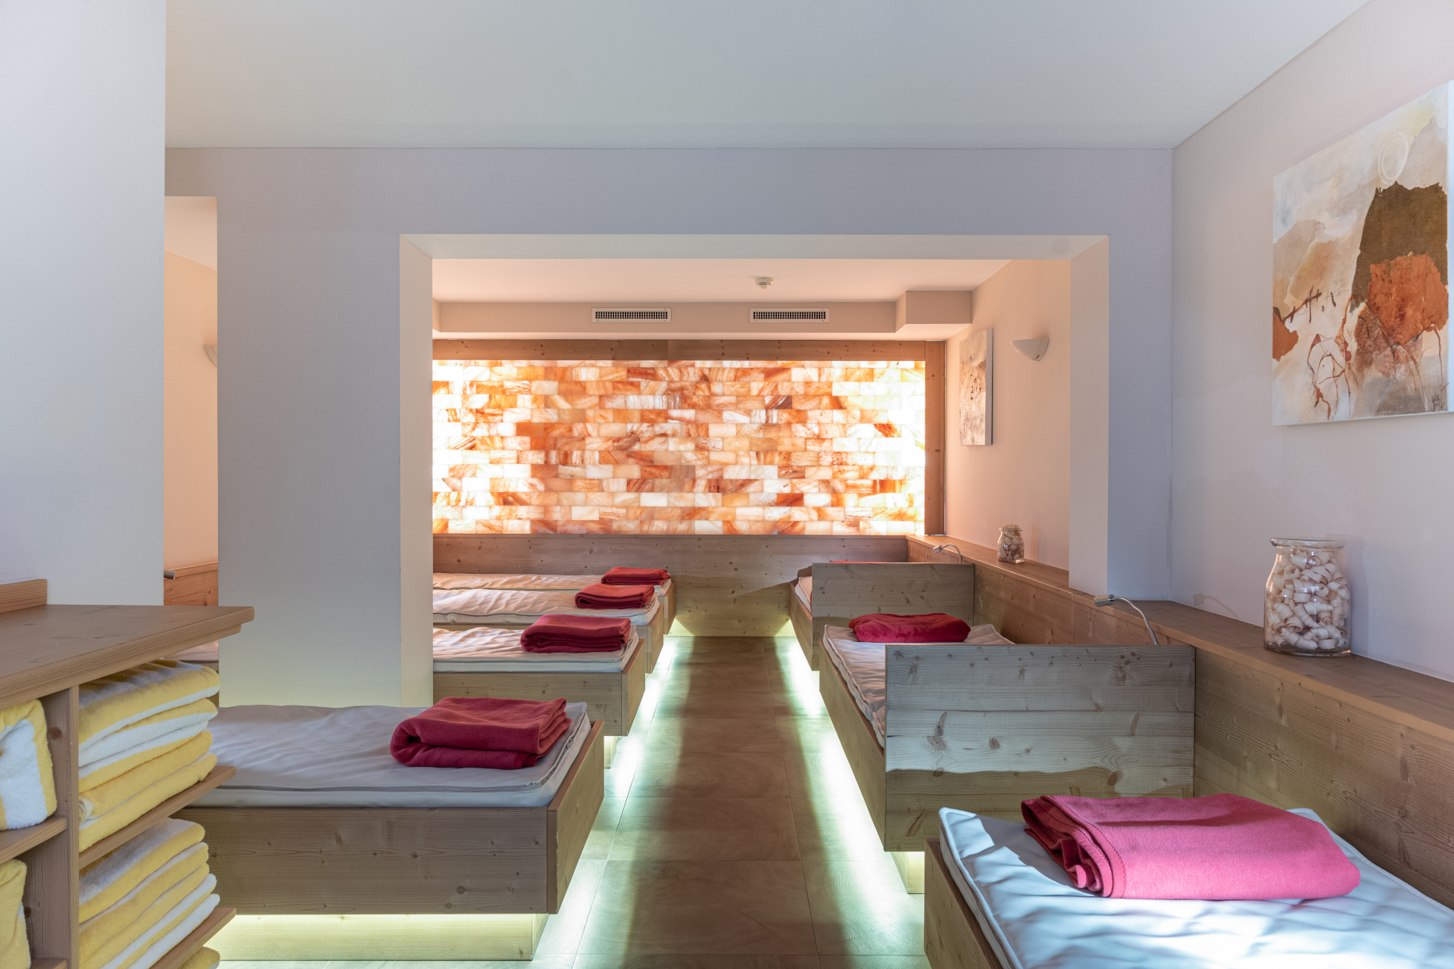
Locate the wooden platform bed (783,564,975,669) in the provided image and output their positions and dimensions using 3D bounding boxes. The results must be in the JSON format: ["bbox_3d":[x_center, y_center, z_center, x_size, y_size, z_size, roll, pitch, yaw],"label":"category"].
[{"bbox_3d":[0.885,0.711,6.083,0.857,0.610,1.915,0,1,0],"label":"wooden platform bed"}]

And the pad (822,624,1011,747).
[{"bbox_3d":[0.848,0.705,3.594,0.779,0.087,1.835,0,1,0],"label":"pad"}]

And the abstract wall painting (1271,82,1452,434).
[{"bbox_3d":[1.543,-0.507,2.361,0.042,0.701,0.690,0,1,0],"label":"abstract wall painting"}]

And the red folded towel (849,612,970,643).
[{"bbox_3d":[0.796,0.620,4.235,0.512,0.090,0.328,0,1,0],"label":"red folded towel"}]

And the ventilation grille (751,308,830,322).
[{"bbox_3d":[0.434,-1.165,6.669,0.550,0.105,0.020,0,1,0],"label":"ventilation grille"}]

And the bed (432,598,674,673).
[{"bbox_3d":[-1.375,0.856,5.414,1.999,0.272,0.830,0,1,0],"label":"bed"}]

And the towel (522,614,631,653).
[{"bbox_3d":[-0.632,0.633,4.127,0.425,0.097,0.362,0,1,0],"label":"towel"}]

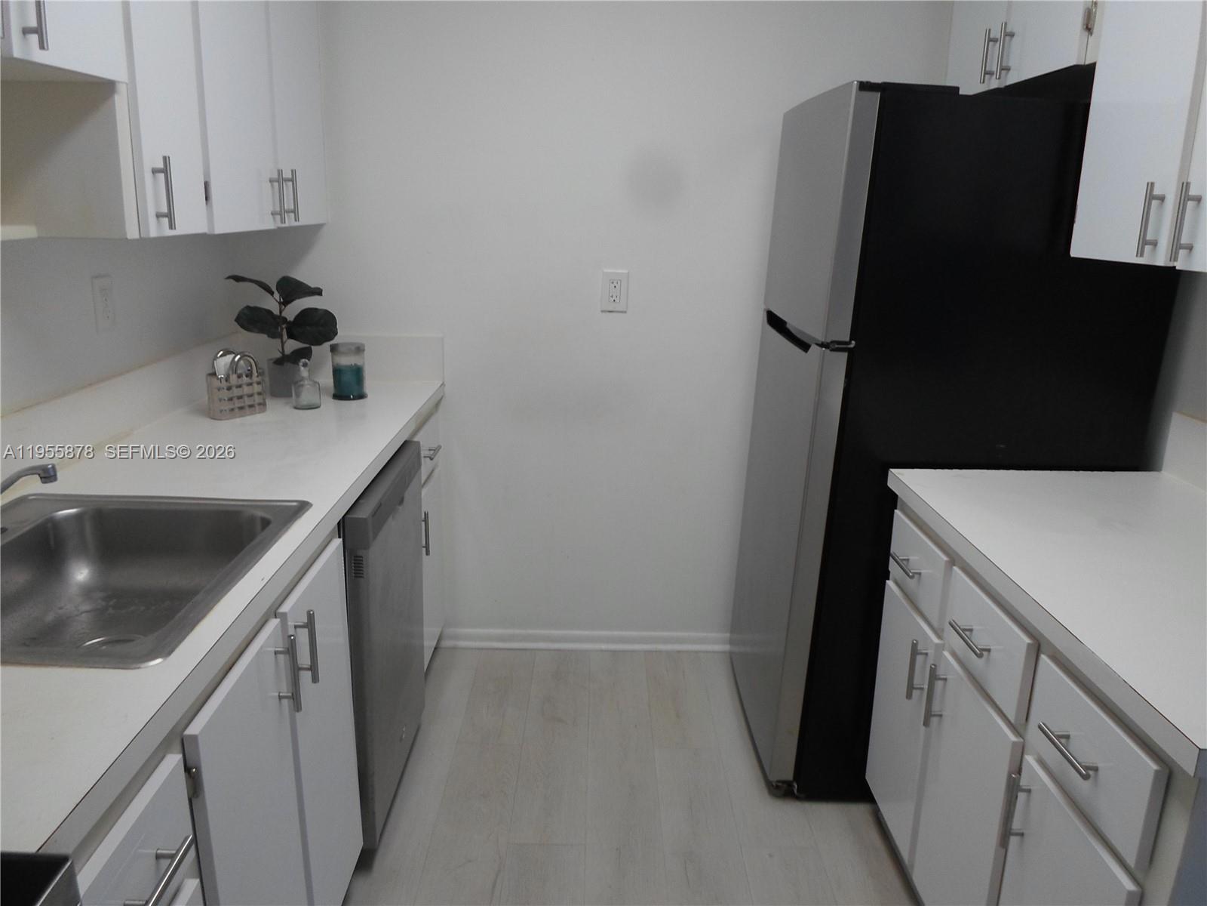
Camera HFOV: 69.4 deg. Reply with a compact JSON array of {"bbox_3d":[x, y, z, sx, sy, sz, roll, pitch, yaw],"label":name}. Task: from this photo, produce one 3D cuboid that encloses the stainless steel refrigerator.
[{"bbox_3d":[0.820,-0.023,2.369,0.743,1.704,0.758,2,16,-1],"label":"stainless steel refrigerator"}]

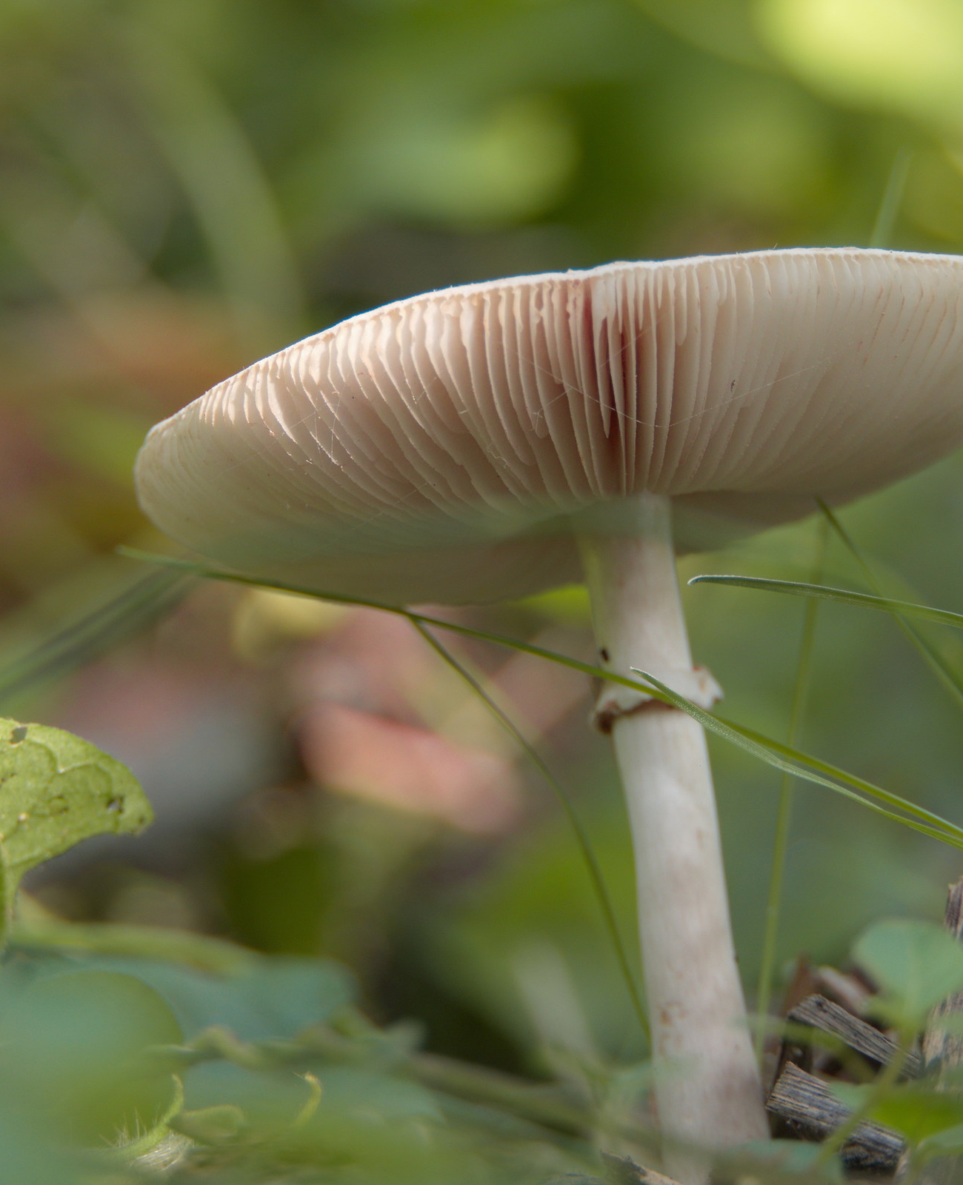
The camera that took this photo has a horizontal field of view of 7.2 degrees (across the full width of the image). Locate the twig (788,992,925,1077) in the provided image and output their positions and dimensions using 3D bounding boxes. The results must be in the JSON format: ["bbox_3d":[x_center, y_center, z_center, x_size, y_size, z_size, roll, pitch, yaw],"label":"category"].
[{"bbox_3d":[0.037,0.044,0.753,0.014,0.004,0.004,25,7,8],"label":"twig"}]

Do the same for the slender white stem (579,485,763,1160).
[{"bbox_3d":[0.019,0.024,0.750,0.013,0.069,0.013,-7,-8,0],"label":"slender white stem"}]

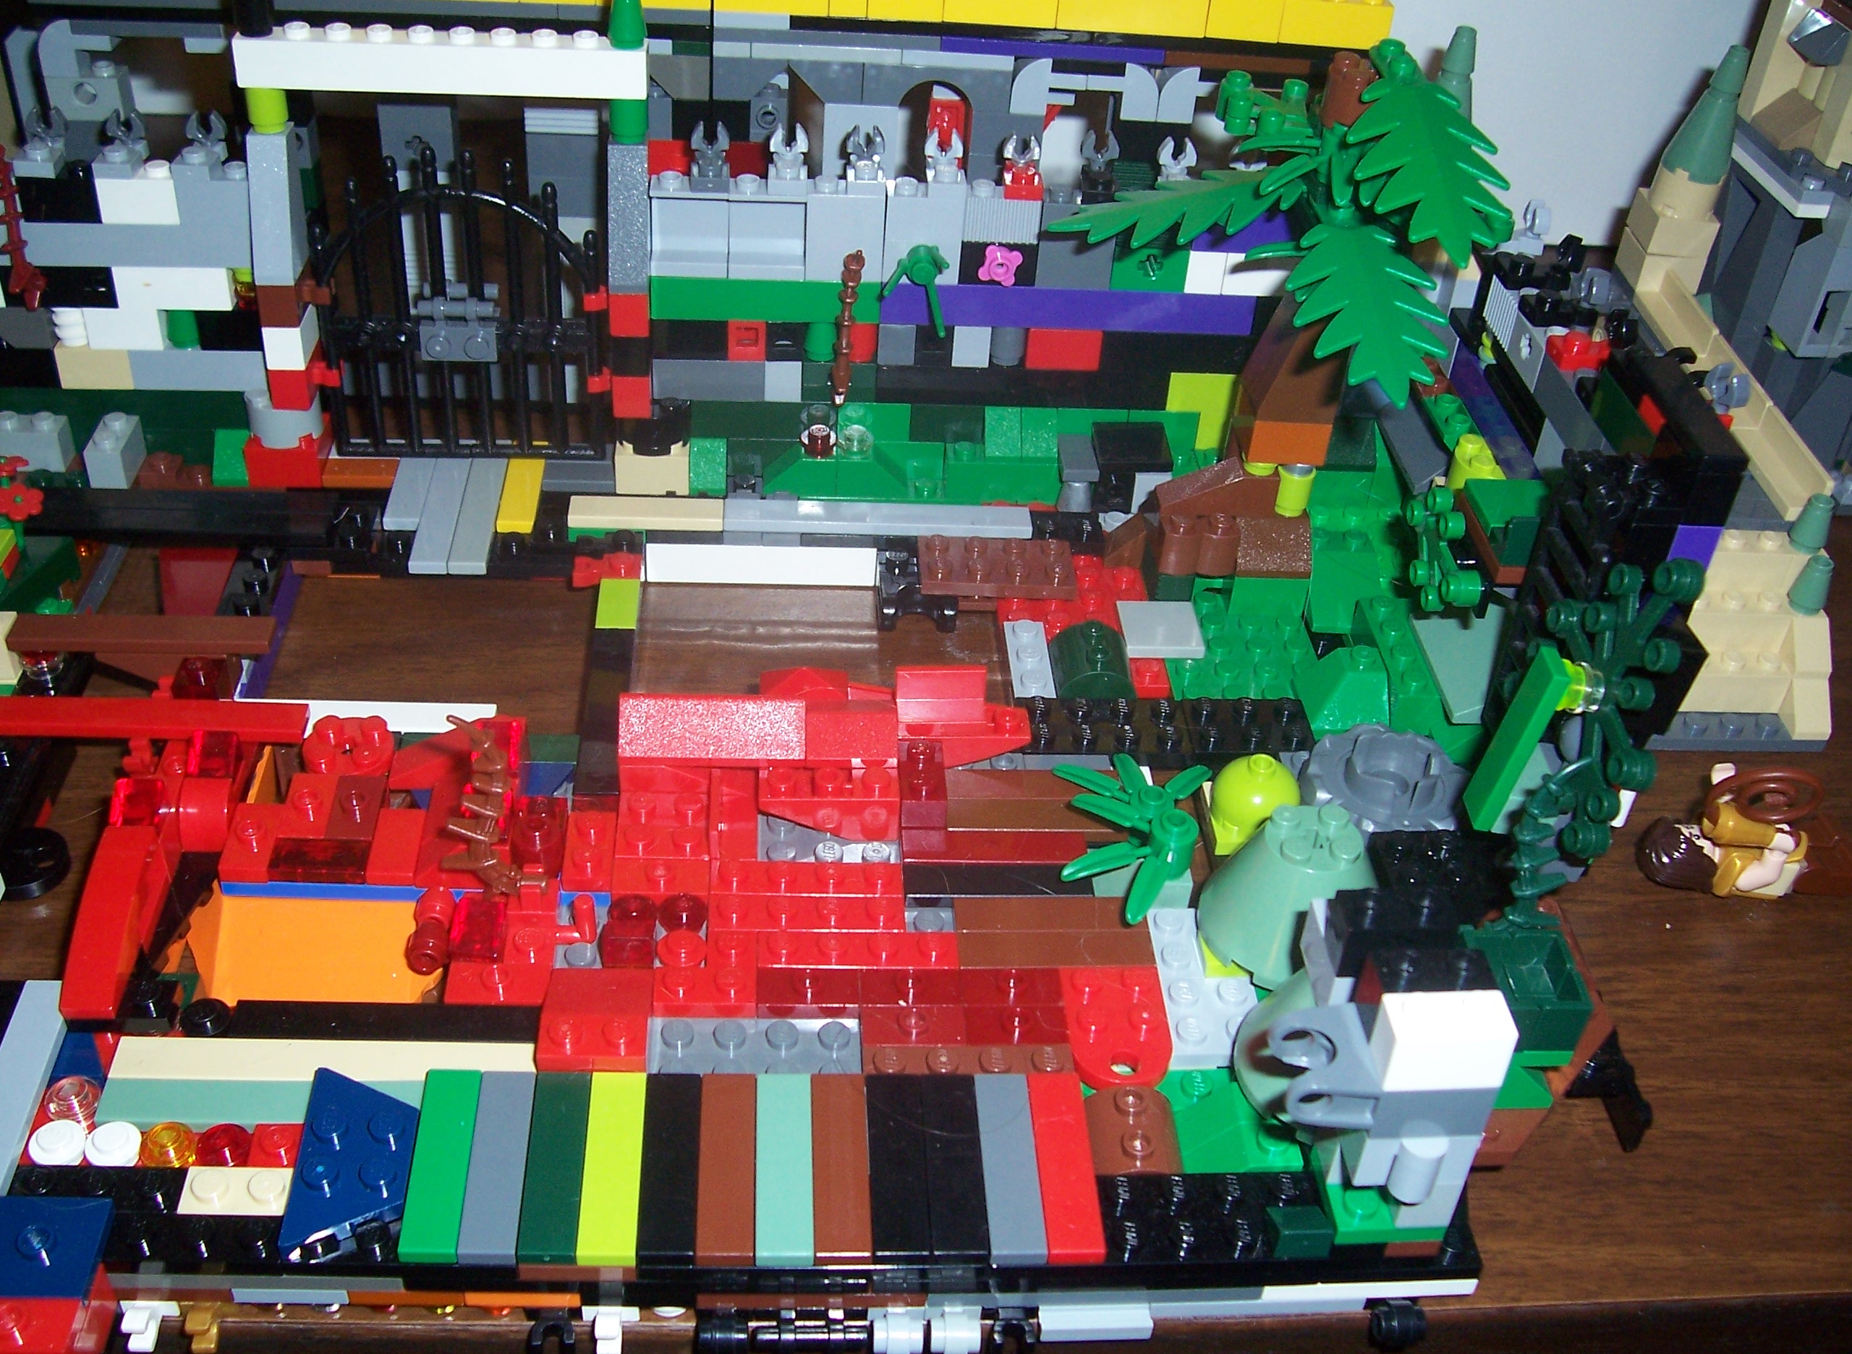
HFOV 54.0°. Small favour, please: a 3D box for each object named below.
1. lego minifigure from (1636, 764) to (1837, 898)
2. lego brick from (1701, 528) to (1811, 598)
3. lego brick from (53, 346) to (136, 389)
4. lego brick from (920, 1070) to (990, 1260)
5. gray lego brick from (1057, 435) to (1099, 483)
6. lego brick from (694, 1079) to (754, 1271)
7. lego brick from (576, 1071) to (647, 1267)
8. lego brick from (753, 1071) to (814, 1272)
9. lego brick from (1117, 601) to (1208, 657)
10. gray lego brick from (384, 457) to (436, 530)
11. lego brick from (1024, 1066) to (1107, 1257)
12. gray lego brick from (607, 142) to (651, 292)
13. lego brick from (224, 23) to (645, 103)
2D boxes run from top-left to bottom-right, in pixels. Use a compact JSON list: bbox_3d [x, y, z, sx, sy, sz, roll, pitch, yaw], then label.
[{"bbox_3d":[0.150,0.030,0.331,0.042,0.017,0.021,-1,38,-8],"label":"lego minifigure"},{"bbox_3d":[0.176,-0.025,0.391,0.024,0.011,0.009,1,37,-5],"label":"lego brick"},{"bbox_3d":[-0.180,-0.069,0.396,0.016,0.010,0.008,1,37,-5],"label":"lego brick"},{"bbox_3d":[0.004,0.070,0.259,0.008,0.003,0.032,1,37,-5],"label":"lego brick"},{"bbox_3d":[0.033,-0.047,0.390,0.008,0.003,0.016,1,37,-5],"label":"gray lego brick"},{"bbox_3d":[-0.028,0.070,0.259,0.008,0.003,0.032,1,37,-5],"label":"lego brick"},{"bbox_3d":[-0.044,0.069,0.257,0.008,0.003,0.032,1,35,-5],"label":"lego brick"},{"bbox_3d":[-0.020,0.069,0.257,0.008,0.003,0.032,1,37,-5],"label":"lego brick"},{"bbox_3d":[0.048,-0.010,0.376,0.016,0.003,0.016,1,36,-5],"label":"lego brick"},{"bbox_3d":[-0.111,-0.041,0.394,0.008,0.003,0.032,1,37,-5],"label":"gray lego brick"},{"bbox_3d":[0.020,0.070,0.262,0.008,0.003,0.032,1,36,-5],"label":"lego brick"},{"bbox_3d":[-0.059,-0.093,0.363,0.008,0.029,0.016,1,37,-5],"label":"gray lego brick"},{"bbox_3d":[-0.095,-0.122,0.358,0.080,0.011,0.008,1,35,-5],"label":"lego brick"}]

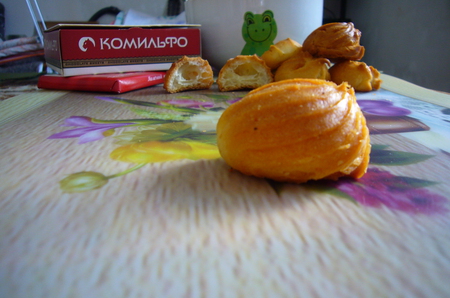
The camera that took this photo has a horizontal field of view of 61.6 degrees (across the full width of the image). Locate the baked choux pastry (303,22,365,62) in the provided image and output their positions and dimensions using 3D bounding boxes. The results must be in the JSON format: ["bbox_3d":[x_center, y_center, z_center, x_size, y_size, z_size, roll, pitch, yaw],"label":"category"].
[{"bbox_3d":[0.090,-0.089,0.312,0.050,0.030,0.037,2,17,10],"label":"baked choux pastry"}]

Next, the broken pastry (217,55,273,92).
[{"bbox_3d":[0.016,-0.060,0.299,0.044,0.029,0.028,-1,17,0],"label":"broken pastry"}]

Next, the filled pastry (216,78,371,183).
[{"bbox_3d":[0.021,-0.006,0.121,0.047,0.032,0.037,3,18,11],"label":"filled pastry"}]

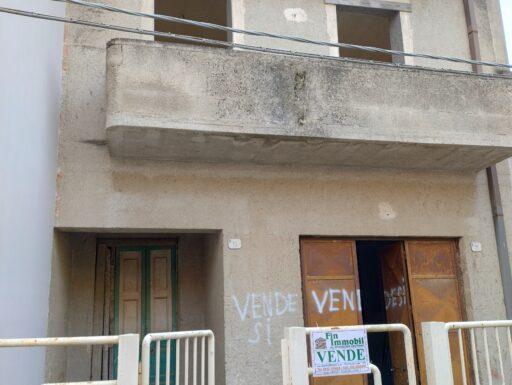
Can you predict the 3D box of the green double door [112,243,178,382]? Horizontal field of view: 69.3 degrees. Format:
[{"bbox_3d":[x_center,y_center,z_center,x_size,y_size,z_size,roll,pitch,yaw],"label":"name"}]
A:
[{"bbox_3d":[-1.659,1.945,5.592,0.917,2.280,0.090,0,-10,-10],"label":"green double door"}]

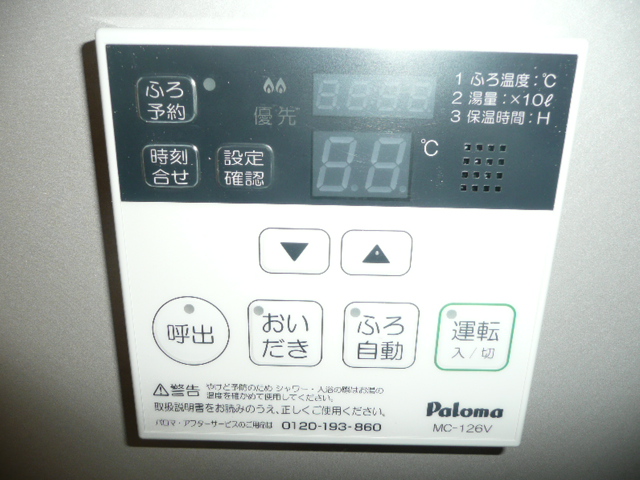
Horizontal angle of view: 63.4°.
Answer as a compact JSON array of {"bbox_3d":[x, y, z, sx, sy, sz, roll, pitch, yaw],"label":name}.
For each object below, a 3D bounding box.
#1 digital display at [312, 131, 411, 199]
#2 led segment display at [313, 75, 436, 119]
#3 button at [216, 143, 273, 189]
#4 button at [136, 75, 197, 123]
[{"bbox_3d":[0.011,-0.020,0.136,0.026,0.017,0.003,1,18,0],"label":"digital display"},{"bbox_3d":[0.014,-0.036,0.131,0.031,0.010,0.003,1,18,0],"label":"led segment display"},{"bbox_3d":[-0.020,-0.019,0.136,0.015,0.012,0.003,1,18,0],"label":"button"},{"bbox_3d":[-0.039,-0.035,0.131,0.015,0.012,0.003,1,18,0],"label":"button"}]

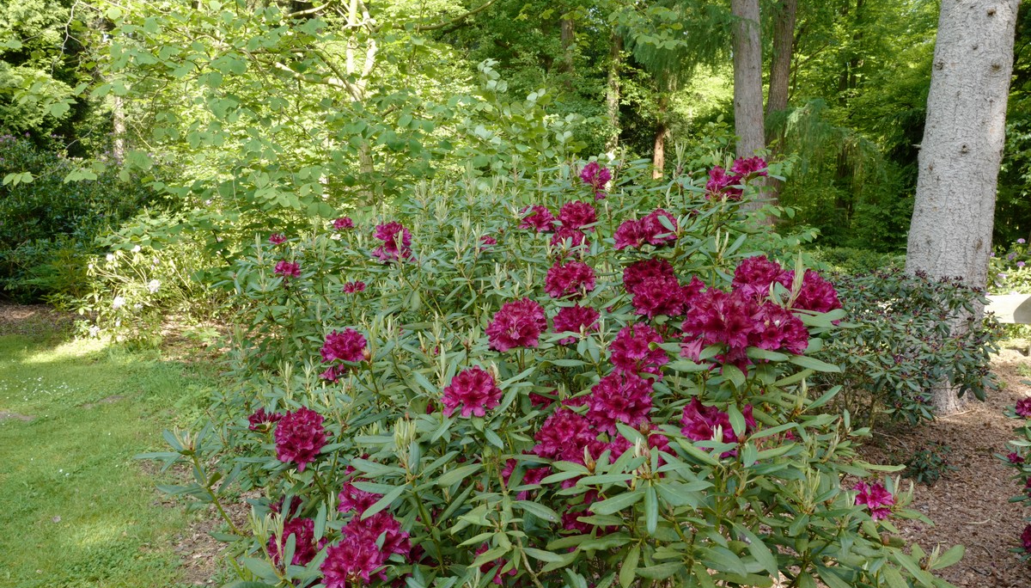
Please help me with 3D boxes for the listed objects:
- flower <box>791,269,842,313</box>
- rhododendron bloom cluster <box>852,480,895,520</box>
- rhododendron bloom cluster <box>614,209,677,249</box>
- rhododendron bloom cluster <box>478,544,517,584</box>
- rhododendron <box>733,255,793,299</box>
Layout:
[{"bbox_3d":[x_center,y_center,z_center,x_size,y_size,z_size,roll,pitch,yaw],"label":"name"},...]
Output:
[{"bbox_3d":[0.786,-0.006,2.100,0.140,0.115,0.140,3,10,20],"label":"flower"},{"bbox_3d":[0.939,0.543,2.100,0.113,0.101,0.105,3,7,25],"label":"rhododendron bloom cluster"},{"bbox_3d":[0.390,-0.194,2.400,0.190,0.120,0.150,1,9,9],"label":"rhododendron bloom cluster"},{"bbox_3d":[-0.042,0.640,1.900,0.100,0.095,0.110,0,9,-1],"label":"rhododendron bloom cluster"},{"bbox_3d":[0.647,-0.044,2.100,0.145,0.110,0.140,3,9,17],"label":"rhododendron"}]

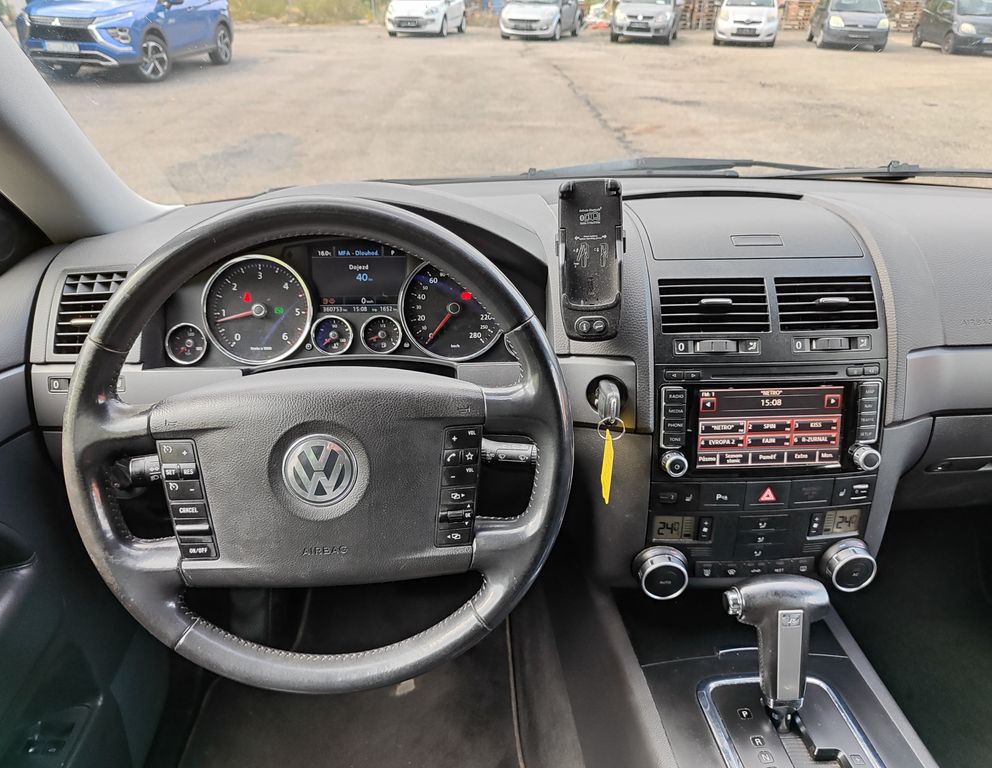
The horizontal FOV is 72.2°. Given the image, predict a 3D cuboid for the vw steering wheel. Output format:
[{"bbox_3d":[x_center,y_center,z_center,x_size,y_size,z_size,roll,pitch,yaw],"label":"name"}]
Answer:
[{"bbox_3d":[-0.131,0.052,0.535,0.385,0.385,0.100,-4,4,-4],"label":"vw steering wheel"}]

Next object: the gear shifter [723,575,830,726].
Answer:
[{"bbox_3d":[0.263,0.247,0.640,0.098,0.142,0.055,-1,10,-4],"label":"gear shifter"}]

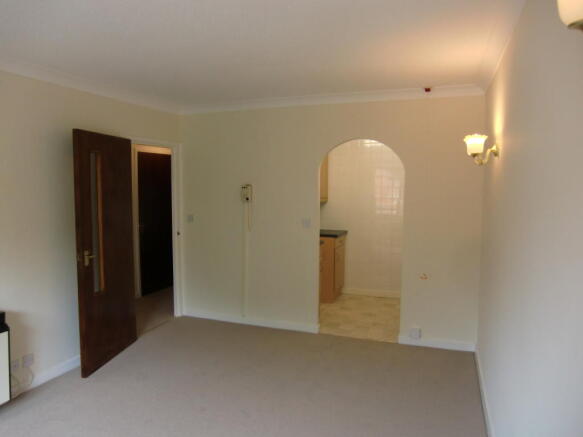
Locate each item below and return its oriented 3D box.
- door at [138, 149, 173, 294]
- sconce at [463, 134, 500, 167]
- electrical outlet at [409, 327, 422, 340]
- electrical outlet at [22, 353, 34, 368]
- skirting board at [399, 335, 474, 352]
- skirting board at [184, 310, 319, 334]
[{"bbox_3d":[-1.922,0.077,5.934,0.042,1.980,0.770,2,5,26],"label":"door"},{"bbox_3d":[1.206,-0.432,2.567,0.200,0.200,0.140,2,5,21],"label":"sconce"},{"bbox_3d":[1.202,1.113,3.912,0.095,0.100,0.035,2,5,19],"label":"electrical outlet"},{"bbox_3d":[-1.995,1.084,3.072,0.015,0.086,0.086,2,5,23],"label":"electrical outlet"},{"bbox_3d":[1.389,1.200,3.866,0.680,0.090,0.018,2,5,19],"label":"skirting board"},{"bbox_3d":[-0.492,1.146,4.508,1.645,0.090,0.018,2,5,19],"label":"skirting board"}]

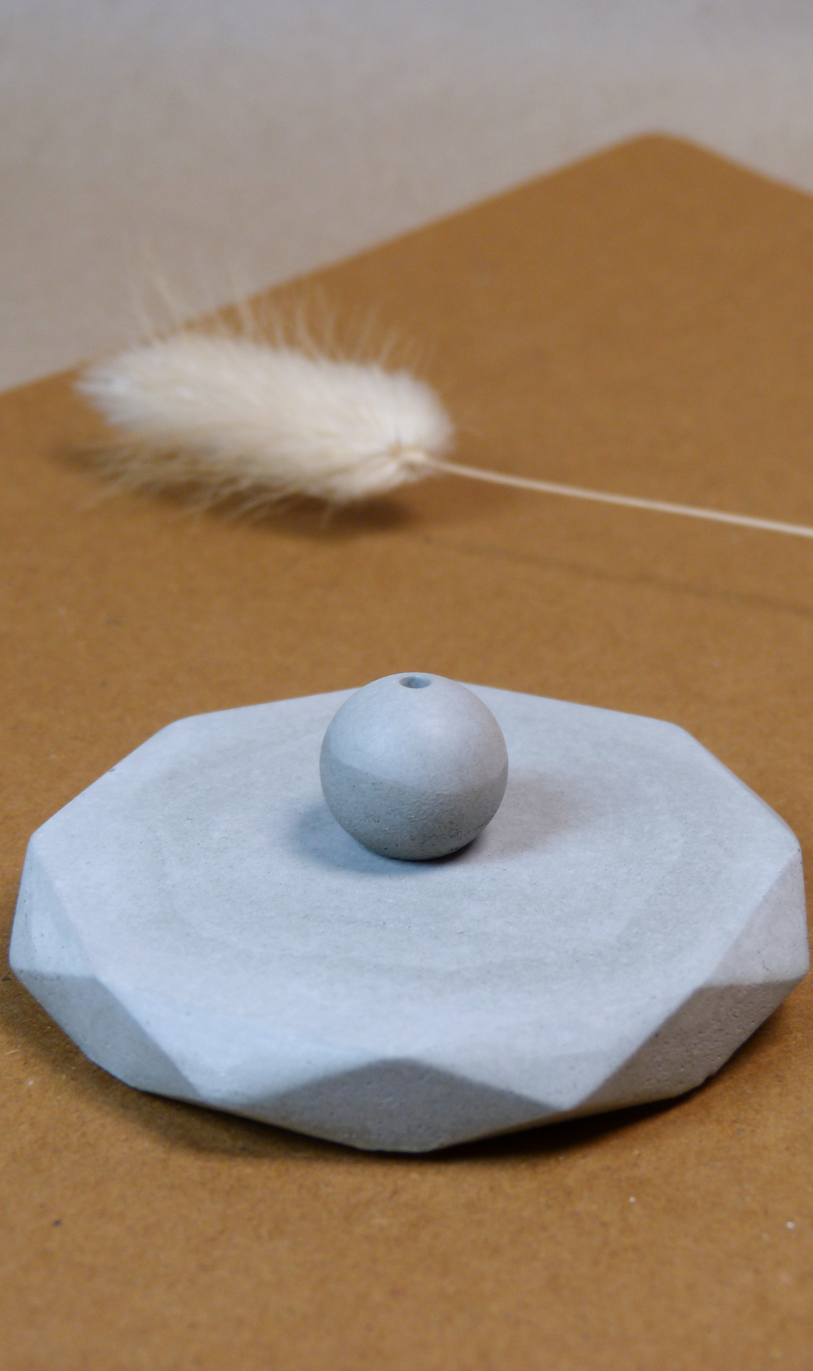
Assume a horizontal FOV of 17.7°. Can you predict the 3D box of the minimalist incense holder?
[{"bbox_3d":[0.001,0.026,0.332,0.098,0.015,0.098,0,26,4],"label":"minimalist incense holder"}]

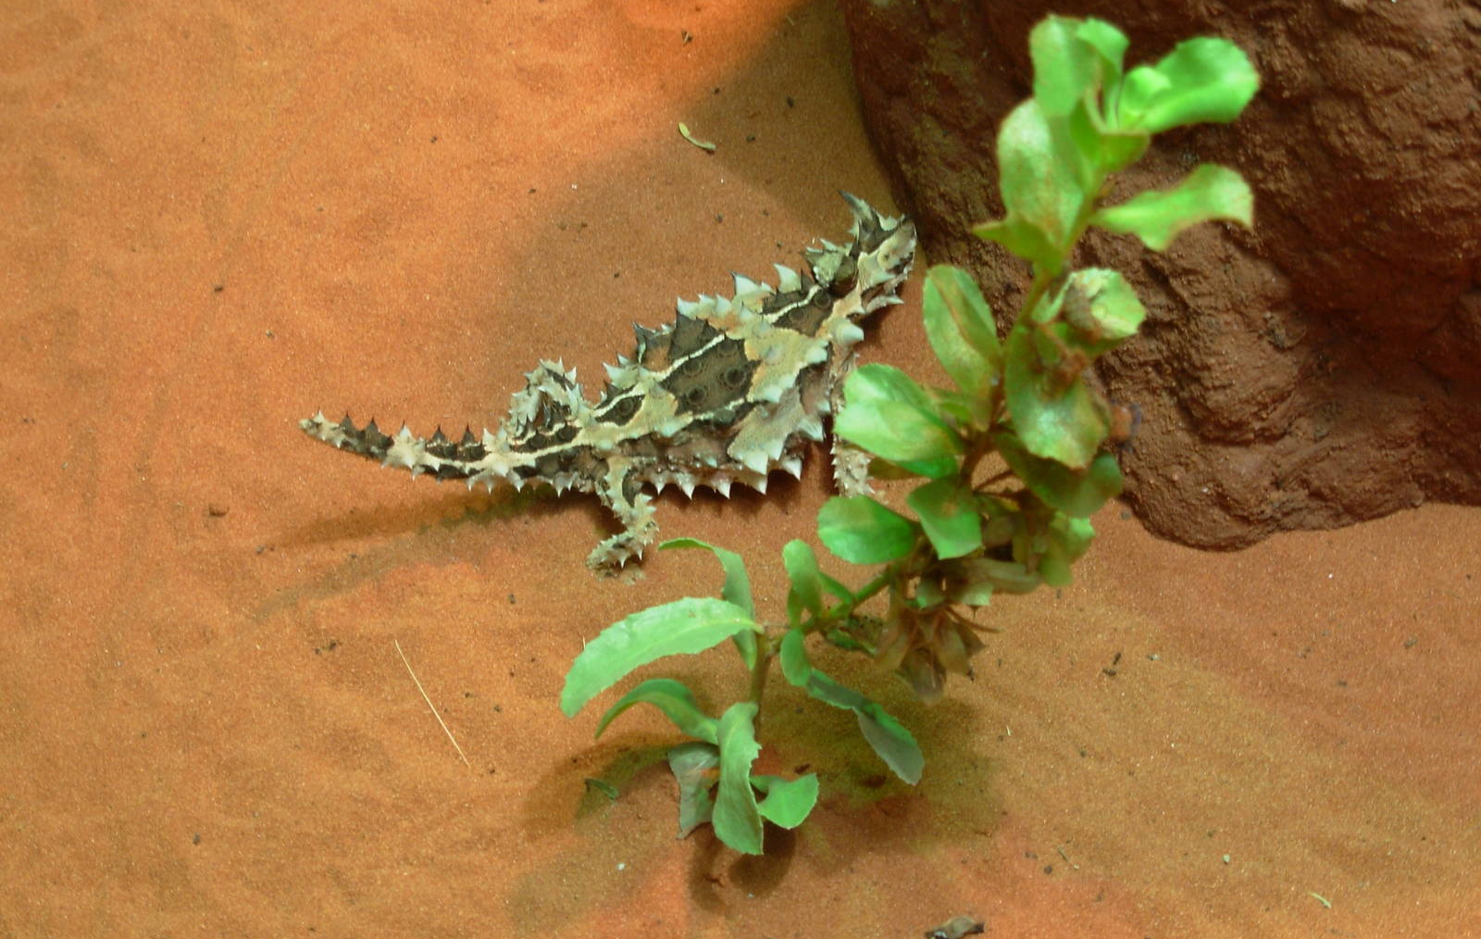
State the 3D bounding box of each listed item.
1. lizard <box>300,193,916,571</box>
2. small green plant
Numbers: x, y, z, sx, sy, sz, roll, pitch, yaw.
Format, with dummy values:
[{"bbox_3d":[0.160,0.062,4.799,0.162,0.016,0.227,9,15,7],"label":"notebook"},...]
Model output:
[{"bbox_3d":[-0.022,-0.016,0.849,0.159,0.053,0.059,-19,49,-17],"label":"lizard"},{"bbox_3d":[0.030,-0.008,0.746,0.140,0.190,0.105,0,46,0],"label":"small green plant"}]

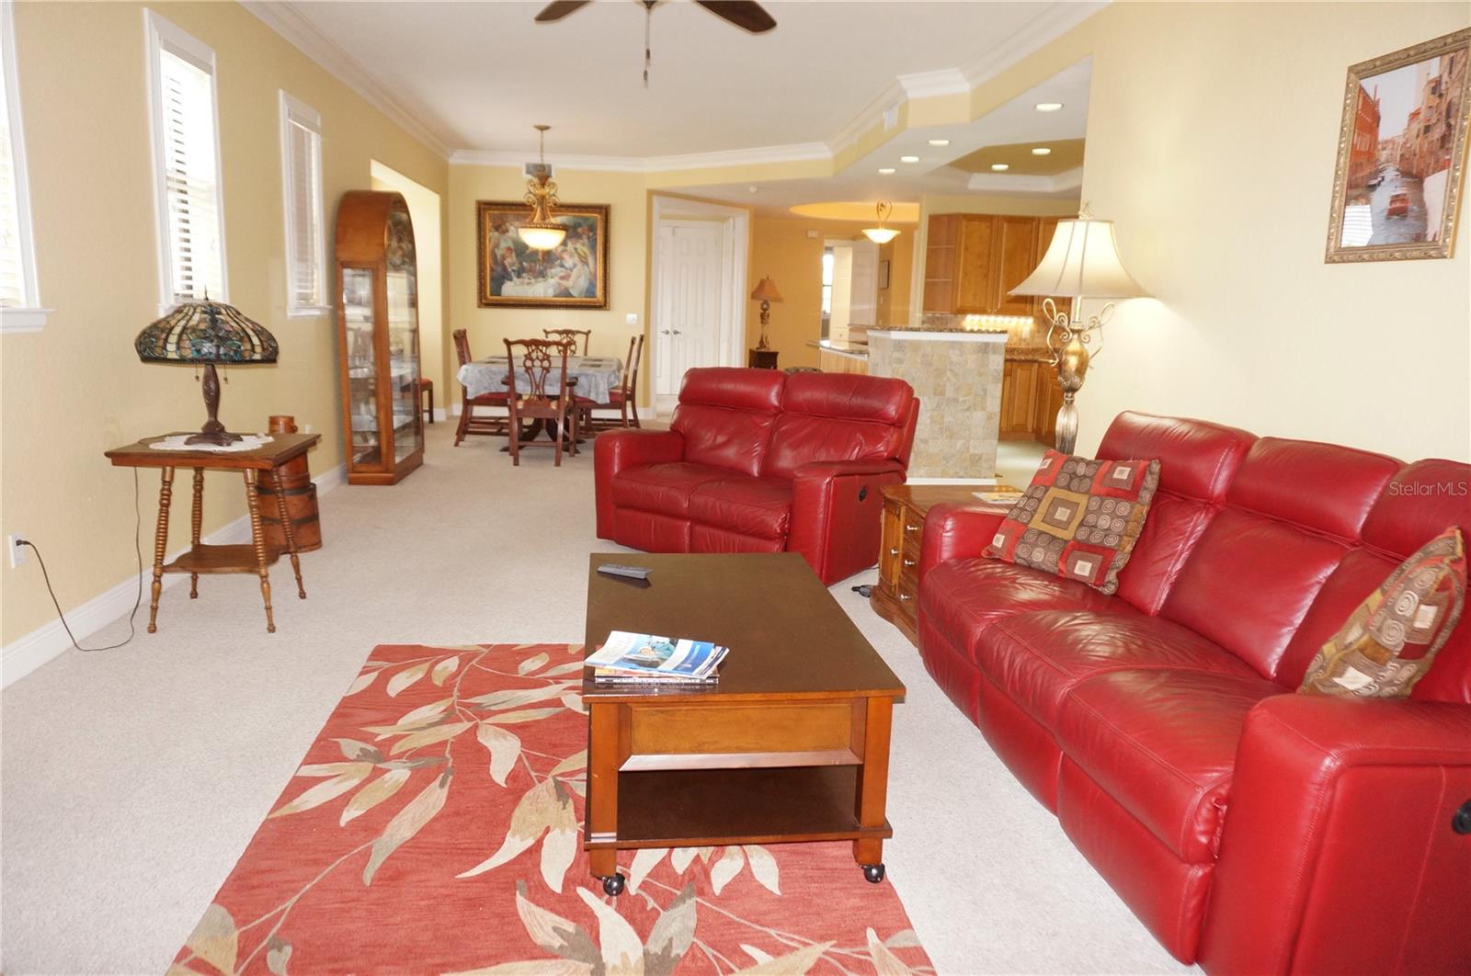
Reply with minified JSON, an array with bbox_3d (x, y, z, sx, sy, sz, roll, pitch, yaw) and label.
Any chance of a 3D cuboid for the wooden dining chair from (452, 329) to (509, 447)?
[{"bbox_3d":[-2.186,-0.886,8.774,0.589,0.996,0.559,0,10,-8],"label":"wooden dining chair"}]

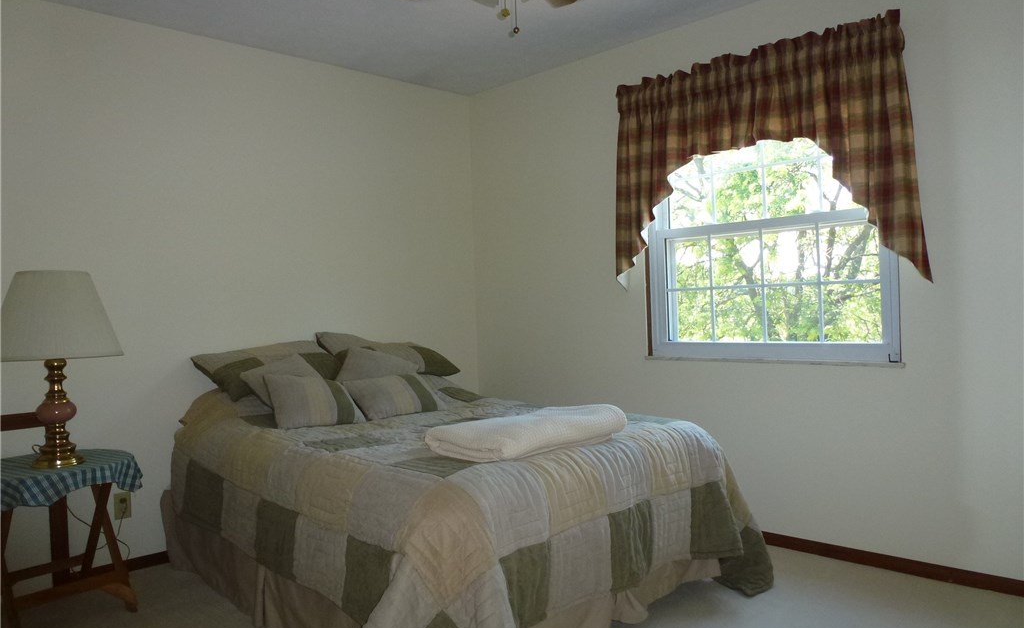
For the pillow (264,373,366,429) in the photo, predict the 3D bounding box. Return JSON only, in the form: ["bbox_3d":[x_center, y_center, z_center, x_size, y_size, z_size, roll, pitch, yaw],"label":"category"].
[{"bbox_3d":[-0.924,0.400,3.314,0.404,0.120,0.320,3,39,-37],"label":"pillow"}]

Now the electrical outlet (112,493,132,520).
[{"bbox_3d":[-1.699,0.842,3.107,0.070,0.115,0.016,-2,1,-41],"label":"electrical outlet"}]

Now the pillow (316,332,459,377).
[{"bbox_3d":[-0.640,0.209,3.691,0.628,0.150,0.440,1,28,-47],"label":"pillow"}]

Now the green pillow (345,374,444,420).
[{"bbox_3d":[-0.595,0.409,3.526,0.407,0.120,0.310,-2,36,-42],"label":"green pillow"}]

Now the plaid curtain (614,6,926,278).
[{"bbox_3d":[1.053,-0.633,3.160,1.380,1.050,0.120,-1,1,43],"label":"plaid curtain"}]

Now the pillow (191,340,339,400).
[{"bbox_3d":[-1.086,0.259,3.311,0.420,0.150,0.639,35,26,33],"label":"pillow"}]

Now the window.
[{"bbox_3d":[1.119,-0.386,3.225,1.170,1.220,0.120,-1,1,43],"label":"window"}]

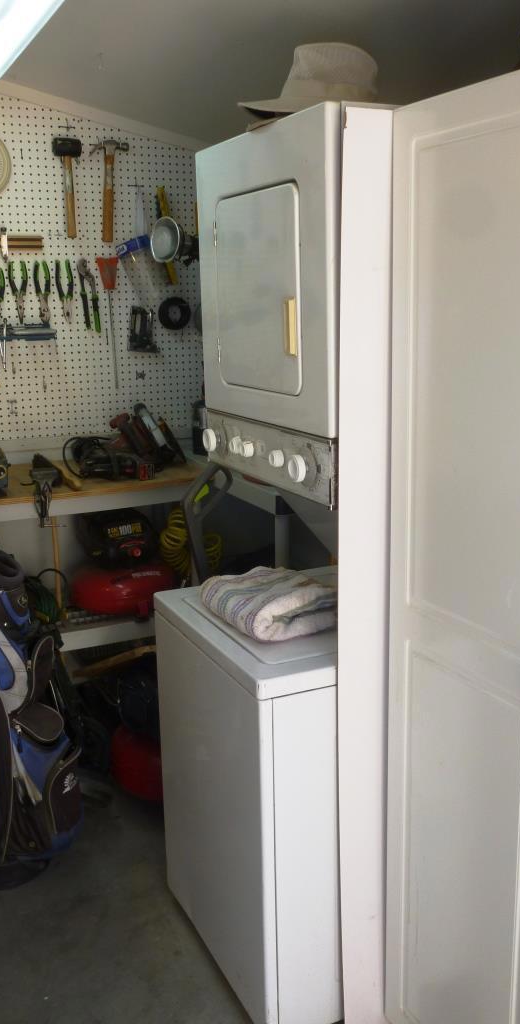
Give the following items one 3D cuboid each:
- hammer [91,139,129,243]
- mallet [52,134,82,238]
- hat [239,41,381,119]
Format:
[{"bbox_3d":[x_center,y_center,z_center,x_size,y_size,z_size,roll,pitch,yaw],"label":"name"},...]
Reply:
[{"bbox_3d":[-0.505,-1.076,2.976,0.133,0.328,0.032,-7,14,-23],"label":"hammer"},{"bbox_3d":[-0.627,-1.065,2.922,0.090,0.318,0.060,-7,14,-23],"label":"mallet"},{"bbox_3d":[0.127,-0.824,1.690,0.340,0.130,0.320,-5,14,-17],"label":"hat"}]

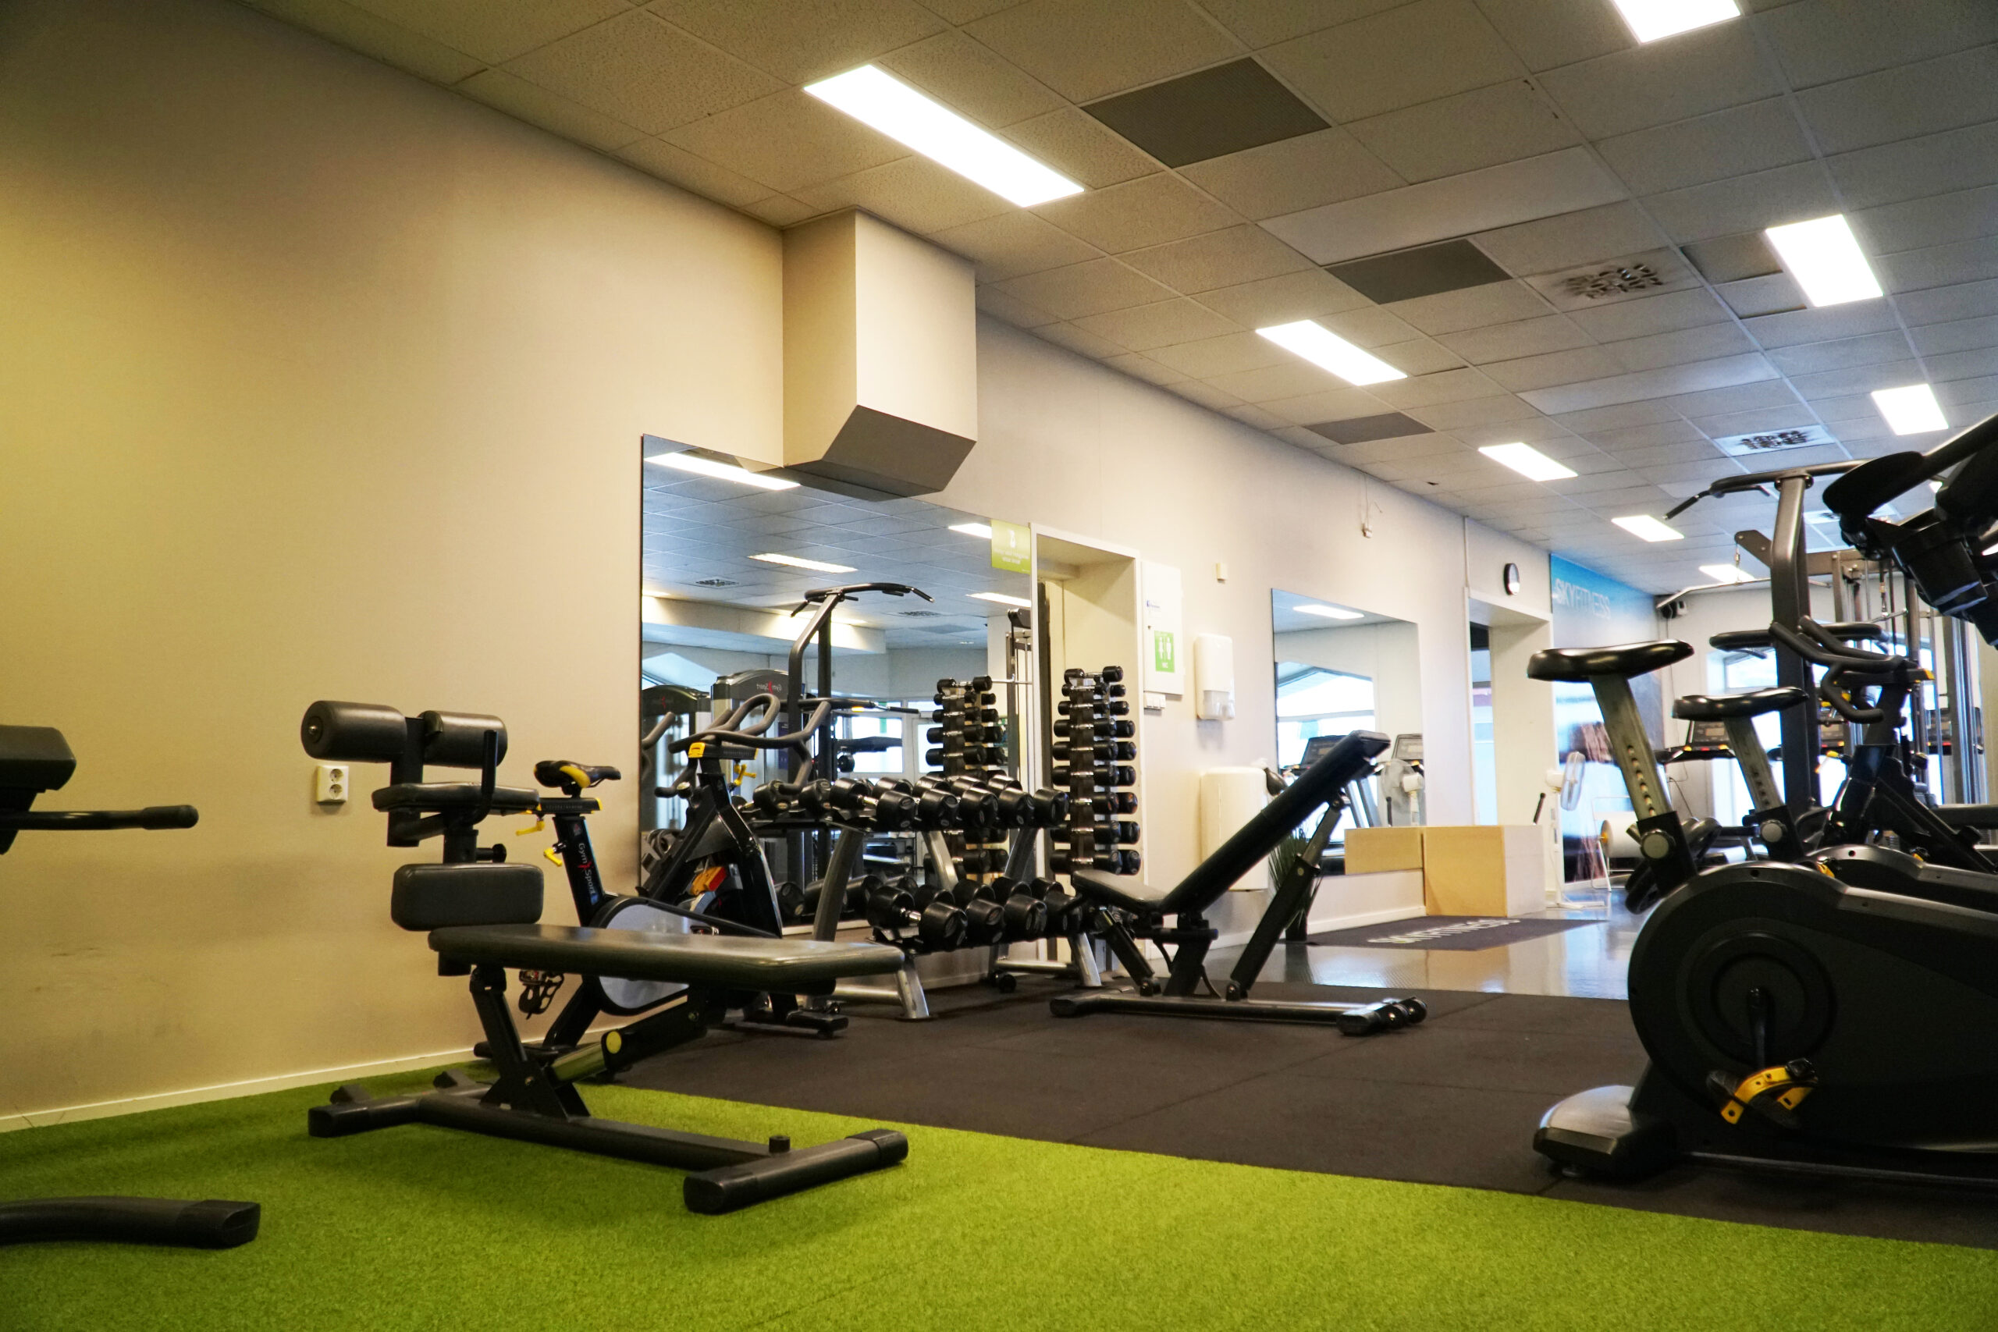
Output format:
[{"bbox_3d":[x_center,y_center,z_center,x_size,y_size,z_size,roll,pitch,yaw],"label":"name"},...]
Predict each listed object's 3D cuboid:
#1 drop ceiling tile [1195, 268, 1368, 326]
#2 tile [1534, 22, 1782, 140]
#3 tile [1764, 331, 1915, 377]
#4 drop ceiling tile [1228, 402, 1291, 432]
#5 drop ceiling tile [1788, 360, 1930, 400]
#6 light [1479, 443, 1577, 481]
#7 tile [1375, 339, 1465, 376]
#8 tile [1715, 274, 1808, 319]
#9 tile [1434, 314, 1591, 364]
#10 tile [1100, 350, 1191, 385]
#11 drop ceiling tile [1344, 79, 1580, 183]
[{"bbox_3d":[1.228,-1.584,6.473,0.591,0.020,0.591,-4,-6,37],"label":"drop ceiling tile"},{"bbox_3d":[1.964,-1.717,4.455,0.591,0.020,0.591,-4,-6,37],"label":"tile"},{"bbox_3d":[4.111,-1.517,7.322,0.591,0.020,0.591,-4,-6,37],"label":"tile"},{"bbox_3d":[1.484,-1.424,8.529,0.200,0.020,0.600,-3,-5,36],"label":"drop ceiling tile"},{"bbox_3d":[4.450,-1.482,7.762,0.600,0.020,0.600,-3,-5,36],"label":"drop ceiling tile"},{"bbox_3d":[3.479,-1.346,9.802,0.290,0.050,1.200,-3,-6,37],"label":"light"},{"bbox_3d":[2.067,-1.505,7.343,0.278,0.020,0.591,-4,-6,37],"label":"tile"},{"bbox_3d":[3.271,-1.591,6.428,0.280,0.020,0.570,-4,-6,36],"label":"tile"},{"bbox_3d":[2.426,-1.536,7.035,0.600,0.025,0.600,-3,-5,36],"label":"tile"},{"bbox_3d":[0.756,-1.489,7.521,0.205,0.020,0.600,-4,-6,36],"label":"tile"},{"bbox_3d":[1.490,-1.711,4.797,0.600,0.020,0.600,-3,-5,36],"label":"drop ceiling tile"}]

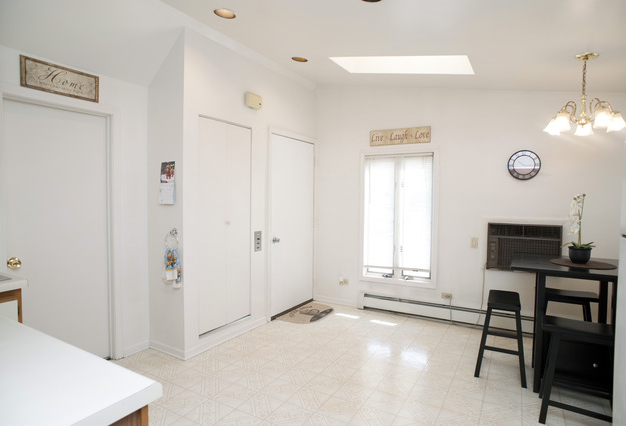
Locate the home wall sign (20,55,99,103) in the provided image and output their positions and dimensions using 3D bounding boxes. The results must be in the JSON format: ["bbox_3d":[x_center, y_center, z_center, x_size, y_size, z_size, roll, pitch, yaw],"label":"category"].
[{"bbox_3d":[-1.780,-0.943,2.540,0.025,0.201,0.501,2,3,30],"label":"home wall sign"}]

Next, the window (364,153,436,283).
[{"bbox_3d":[1.004,0.057,4.231,0.820,1.500,0.100,2,2,30],"label":"window"}]

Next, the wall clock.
[{"bbox_3d":[2.098,-0.472,3.523,0.290,0.290,0.040,2,2,30],"label":"wall clock"}]

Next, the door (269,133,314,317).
[{"bbox_3d":[-0.239,0.138,4.389,0.050,2.070,0.935,2,2,30],"label":"door"}]

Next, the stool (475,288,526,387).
[{"bbox_3d":[1.502,0.965,2.820,0.350,0.600,0.450,2,2,30],"label":"stool"}]

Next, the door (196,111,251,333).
[{"bbox_3d":[-0.822,0.113,3.371,0.050,1.910,0.680,2,2,30],"label":"door"}]

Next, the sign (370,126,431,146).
[{"bbox_3d":[0.987,-0.873,4.069,0.706,0.180,0.022,2,3,30],"label":"sign"}]

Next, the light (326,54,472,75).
[{"bbox_3d":[0.820,-1.410,3.330,1.255,0.100,0.502,13,8,29],"label":"light"}]

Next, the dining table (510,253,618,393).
[{"bbox_3d":[1.871,0.810,2.565,0.765,0.893,0.765,2,3,30],"label":"dining table"}]

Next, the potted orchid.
[{"bbox_3d":[2.081,0.116,2.778,0.230,0.540,0.190,2,2,30],"label":"potted orchid"}]

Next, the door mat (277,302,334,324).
[{"bbox_3d":[-0.040,1.175,4.189,0.440,0.012,0.810,2,3,30],"label":"door mat"}]

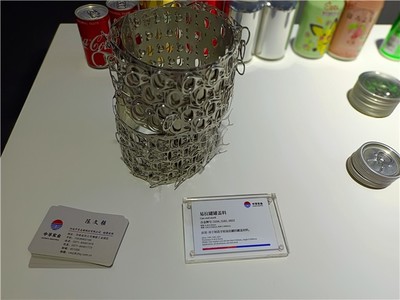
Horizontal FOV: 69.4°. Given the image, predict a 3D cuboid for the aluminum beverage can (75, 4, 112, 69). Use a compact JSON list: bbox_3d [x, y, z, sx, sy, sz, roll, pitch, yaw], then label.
[{"bbox_3d":[-0.176,-0.193,0.499,0.055,0.092,0.055,-13,52,-14],"label":"aluminum beverage can"}]

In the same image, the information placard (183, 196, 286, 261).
[{"bbox_3d":[0.039,0.087,0.333,0.114,0.011,0.075,-1,50,-5],"label":"information placard"}]

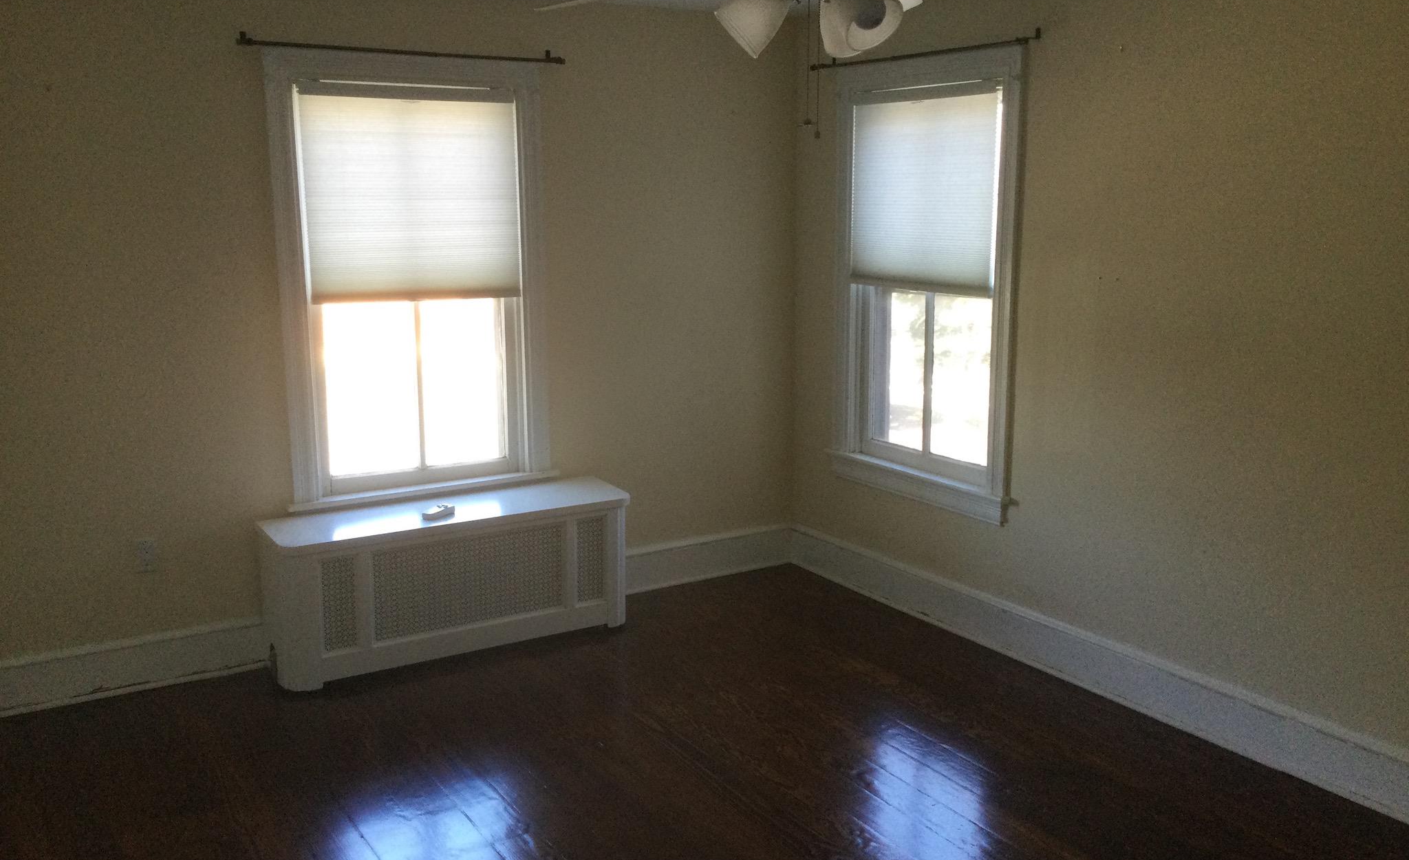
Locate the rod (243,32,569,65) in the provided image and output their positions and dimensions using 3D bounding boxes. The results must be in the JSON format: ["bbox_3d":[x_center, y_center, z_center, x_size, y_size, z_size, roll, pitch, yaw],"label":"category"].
[{"bbox_3d":[-1.007,-1.306,4.327,1.152,0.054,0.077,-7,13,-31],"label":"rod"}]

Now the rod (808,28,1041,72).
[{"bbox_3d":[0.752,-1.365,4.569,0.083,0.058,1.162,-7,13,-31],"label":"rod"}]

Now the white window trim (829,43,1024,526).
[{"bbox_3d":[0.789,-0.534,4.728,0.091,1.633,1.023,-7,13,-31],"label":"white window trim"}]

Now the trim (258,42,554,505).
[{"bbox_3d":[-1.020,-0.512,4.501,0.990,1.564,0.091,-7,13,-31],"label":"trim"}]

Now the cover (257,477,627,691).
[{"bbox_3d":[-0.904,0.543,4.597,1.274,0.511,0.319,-7,13,-31],"label":"cover"}]

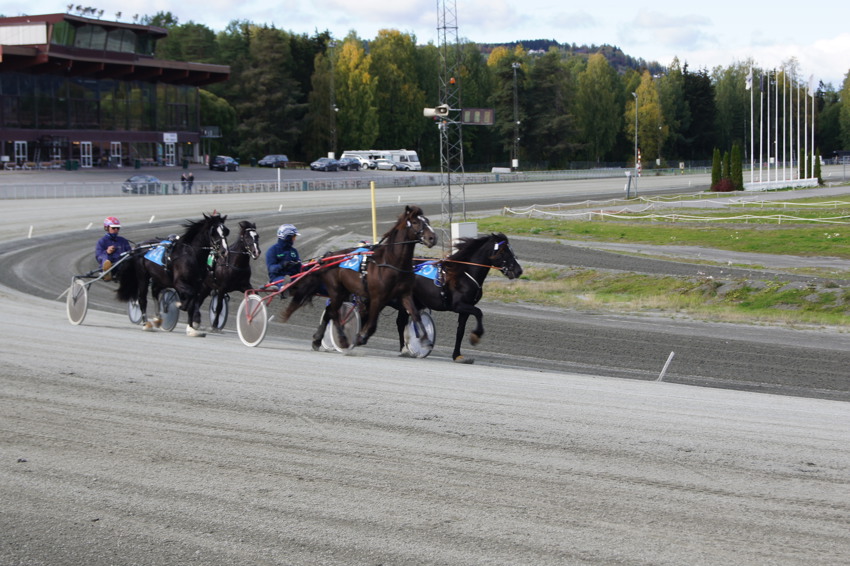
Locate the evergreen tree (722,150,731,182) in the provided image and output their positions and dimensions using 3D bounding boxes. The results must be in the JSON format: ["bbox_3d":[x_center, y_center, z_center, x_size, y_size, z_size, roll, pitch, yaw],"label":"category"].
[{"bbox_3d":[27.729,-10.348,178.000,0.780,3.495,0.780,0,4,0],"label":"evergreen tree"}]

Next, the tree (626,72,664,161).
[{"bbox_3d":[34.750,-25.925,305.000,6.000,15.200,6.000,0,4,0],"label":"tree"}]

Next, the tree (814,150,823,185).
[{"bbox_3d":[41.300,-12.194,203.000,0.880,3.829,0.880,0,4,0],"label":"tree"}]

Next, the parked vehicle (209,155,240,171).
[{"bbox_3d":[-19.653,-11.726,190.000,1.770,1.530,4.300,1,4,16],"label":"parked vehicle"}]

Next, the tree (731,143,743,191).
[{"bbox_3d":[27.729,-10.265,172.000,1.100,4.100,1.100,0,4,0],"label":"tree"}]

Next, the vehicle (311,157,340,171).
[{"bbox_3d":[-11.311,-13.494,220.000,1.780,1.460,4.400,2,4,23],"label":"vehicle"}]

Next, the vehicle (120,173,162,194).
[{"bbox_3d":[-23.420,-8.129,160.000,1.730,1.480,4.100,2,4,25],"label":"vehicle"}]

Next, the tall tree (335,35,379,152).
[{"bbox_3d":[-9.273,-24.707,262.000,6.000,18.200,6.000,0,4,0],"label":"tall tree"}]

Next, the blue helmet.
[{"bbox_3d":[-1.939,-0.716,27.400,0.310,0.210,0.240,1,4,22],"label":"blue helmet"}]

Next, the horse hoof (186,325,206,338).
[{"bbox_3d":[-3.455,0.732,29.200,0.160,0.190,0.230,-3,5,-36],"label":"horse hoof"}]

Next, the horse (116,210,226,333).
[{"bbox_3d":[-3.935,-0.162,30.000,0.680,1.900,2.400,-3,4,-36],"label":"horse"}]

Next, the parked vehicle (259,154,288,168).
[{"bbox_3d":[-17.023,-13.671,218.000,1.750,1.450,4.400,2,4,27],"label":"parked vehicle"}]

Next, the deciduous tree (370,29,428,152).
[{"bbox_3d":[-3.723,-24.910,262.000,7.600,18.600,7.600,0,4,0],"label":"deciduous tree"}]

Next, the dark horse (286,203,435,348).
[{"bbox_3d":[-0.856,-0.064,24.900,0.680,1.970,2.600,-3,5,-38],"label":"dark horse"}]

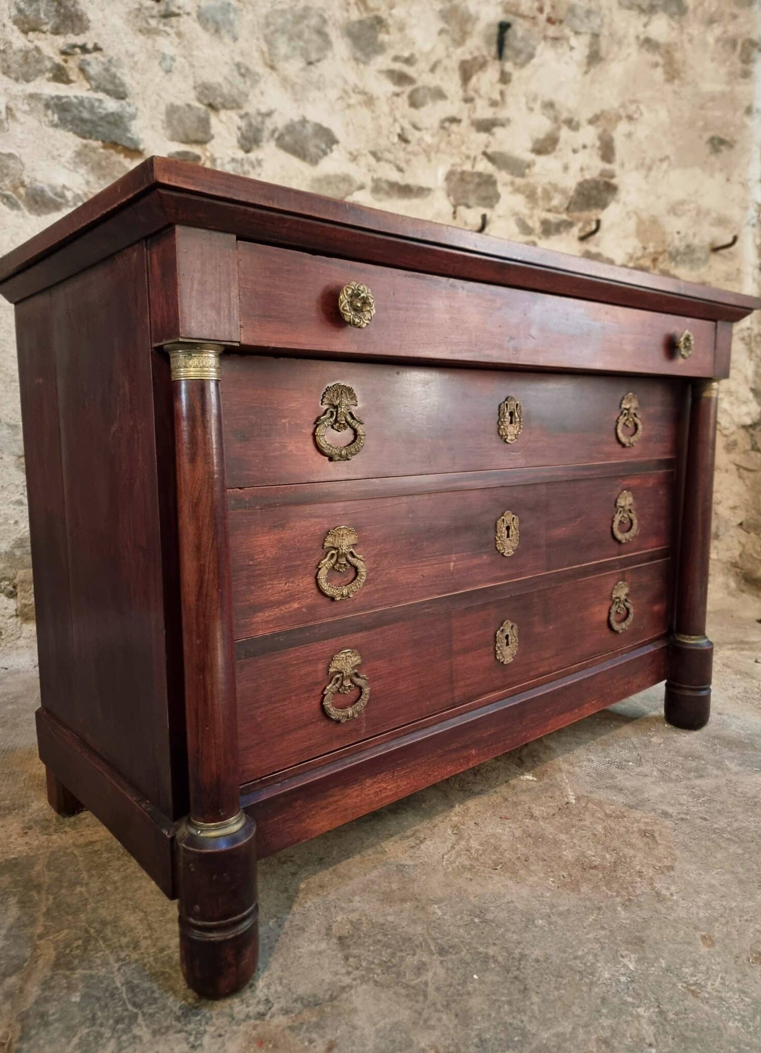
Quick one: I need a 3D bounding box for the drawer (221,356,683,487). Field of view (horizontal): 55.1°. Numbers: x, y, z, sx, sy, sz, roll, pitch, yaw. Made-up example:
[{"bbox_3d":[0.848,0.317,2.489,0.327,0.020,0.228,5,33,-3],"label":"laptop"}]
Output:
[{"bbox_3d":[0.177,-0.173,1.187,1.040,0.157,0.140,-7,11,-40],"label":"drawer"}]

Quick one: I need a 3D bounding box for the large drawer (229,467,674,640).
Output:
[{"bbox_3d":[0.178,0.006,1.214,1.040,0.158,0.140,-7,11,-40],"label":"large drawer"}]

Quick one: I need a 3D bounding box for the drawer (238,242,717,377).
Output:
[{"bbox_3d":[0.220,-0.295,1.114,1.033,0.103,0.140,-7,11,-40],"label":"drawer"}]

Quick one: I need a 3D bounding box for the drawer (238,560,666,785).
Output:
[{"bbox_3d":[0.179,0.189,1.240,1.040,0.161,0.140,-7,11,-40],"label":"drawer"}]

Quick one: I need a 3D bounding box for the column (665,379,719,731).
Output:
[{"bbox_3d":[0.654,0.064,1.517,0.092,0.727,0.092,-7,11,-40],"label":"column"}]

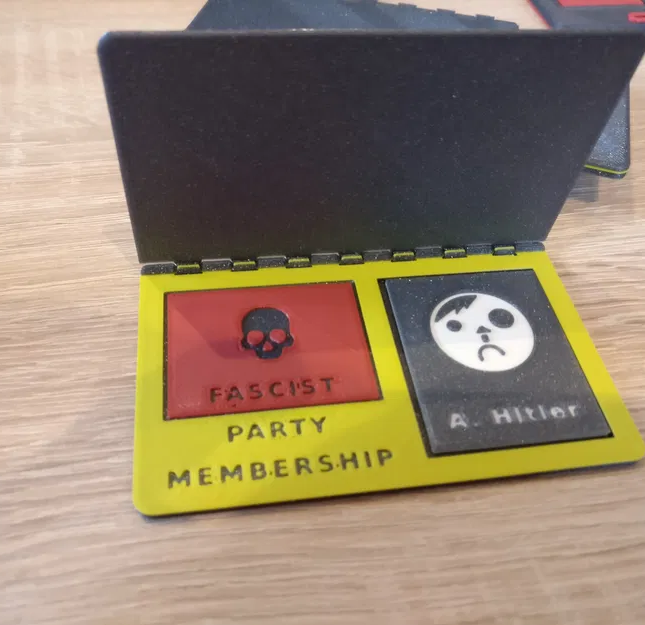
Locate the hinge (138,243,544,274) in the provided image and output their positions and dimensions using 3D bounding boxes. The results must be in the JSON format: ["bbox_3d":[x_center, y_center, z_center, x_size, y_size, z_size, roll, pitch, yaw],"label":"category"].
[{"bbox_3d":[0.006,-0.012,0.145,0.087,0.004,0.004,-4,50,-9],"label":"hinge"}]

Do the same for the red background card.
[{"bbox_3d":[-0.010,0.007,0.129,0.038,0.002,0.029,-4,50,-9],"label":"red background card"}]

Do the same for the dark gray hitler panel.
[{"bbox_3d":[0.032,0.008,0.131,0.033,0.002,0.041,-4,50,-9],"label":"dark gray hitler panel"}]

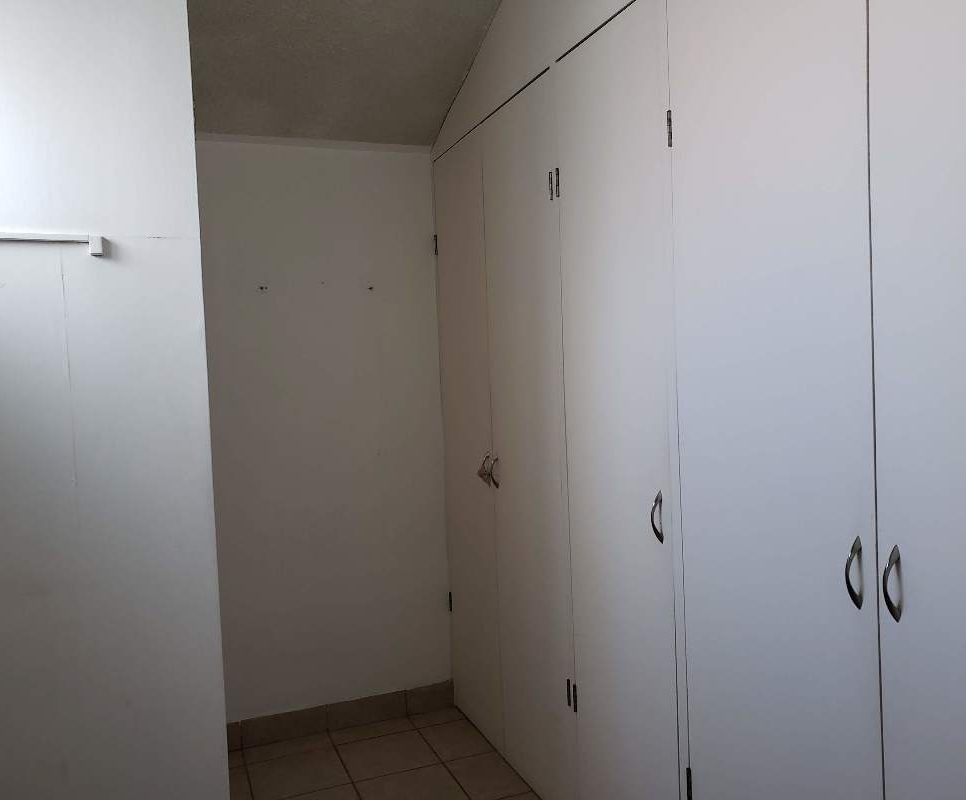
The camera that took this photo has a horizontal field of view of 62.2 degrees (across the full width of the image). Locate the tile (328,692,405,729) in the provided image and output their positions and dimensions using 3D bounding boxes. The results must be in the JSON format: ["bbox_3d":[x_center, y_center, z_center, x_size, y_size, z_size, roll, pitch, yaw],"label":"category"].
[{"bbox_3d":[-0.478,1.273,3.288,0.326,0.108,0.012,-3,2,-22],"label":"tile"}]

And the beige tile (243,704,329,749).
[{"bbox_3d":[-0.784,1.287,3.164,0.326,0.108,0.012,-3,2,-22],"label":"beige tile"}]

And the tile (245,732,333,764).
[{"bbox_3d":[-0.755,1.347,3.100,0.326,0.012,0.125,-3,2,-22],"label":"tile"}]

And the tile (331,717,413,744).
[{"bbox_3d":[-0.450,1.333,3.224,0.326,0.012,0.125,-3,2,-22],"label":"tile"}]

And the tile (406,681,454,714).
[{"bbox_3d":[-0.229,1.261,3.389,0.205,0.108,0.012,-3,2,-22],"label":"tile"}]

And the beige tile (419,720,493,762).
[{"bbox_3d":[-0.114,1.324,3.113,0.205,0.012,0.326,-3,2,-22],"label":"beige tile"}]

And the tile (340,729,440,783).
[{"bbox_3d":[-0.363,1.335,3.011,0.326,0.012,0.326,-3,2,-22],"label":"tile"}]

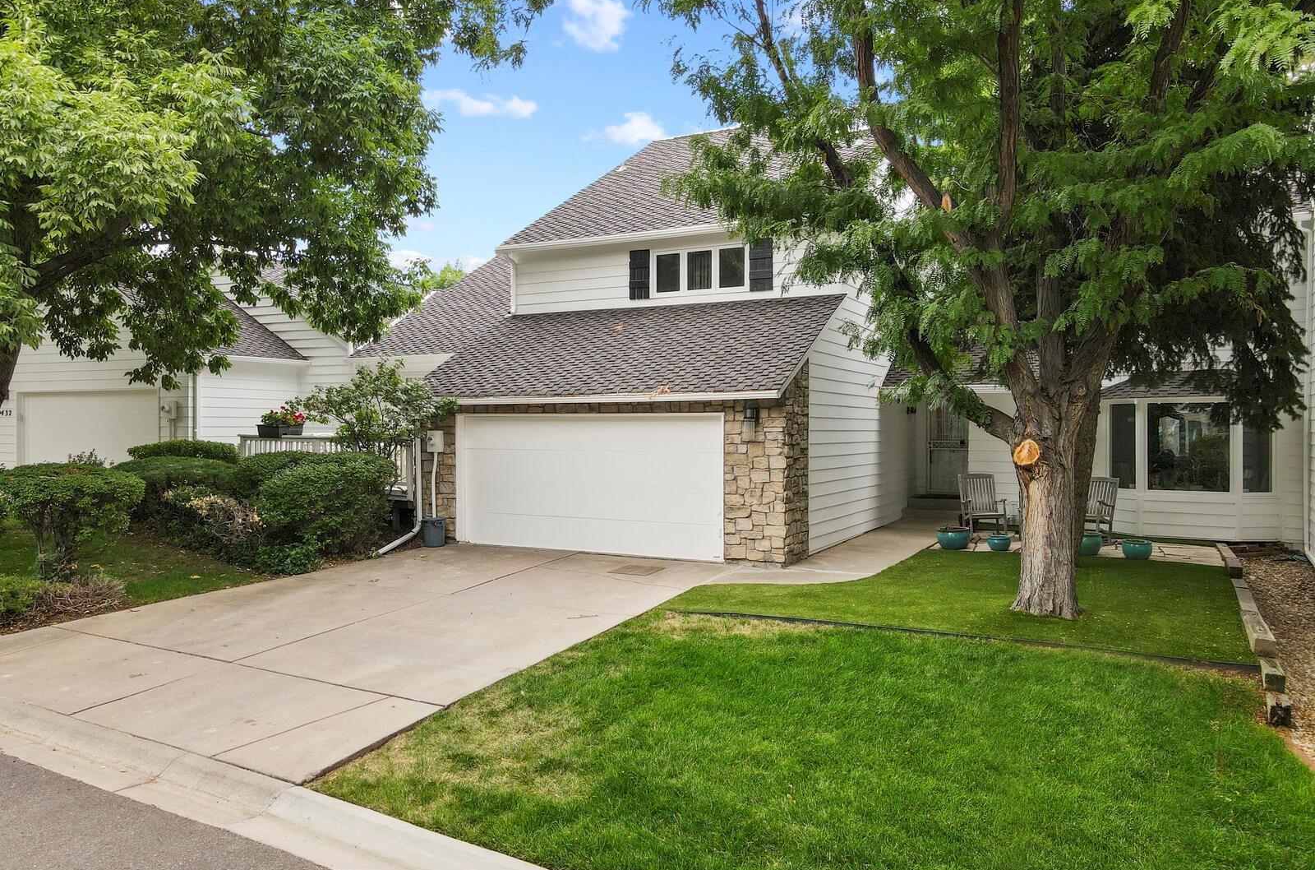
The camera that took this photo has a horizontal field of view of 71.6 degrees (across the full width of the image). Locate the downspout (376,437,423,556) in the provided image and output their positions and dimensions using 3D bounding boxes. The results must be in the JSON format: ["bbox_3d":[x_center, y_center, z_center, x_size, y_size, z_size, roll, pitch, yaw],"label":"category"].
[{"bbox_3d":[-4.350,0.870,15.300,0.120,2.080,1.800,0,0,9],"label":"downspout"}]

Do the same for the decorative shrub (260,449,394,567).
[{"bbox_3d":[-5.400,1.110,14.900,1.900,1.680,1.750,0,0,29],"label":"decorative shrub"}]

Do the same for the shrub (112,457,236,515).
[{"bbox_3d":[-8.380,1.010,15.900,1.850,1.220,1.650,0,0,29],"label":"shrub"}]

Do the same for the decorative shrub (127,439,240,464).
[{"bbox_3d":[-9.100,0.750,17.500,1.750,1.280,1.550,0,0,29],"label":"decorative shrub"}]

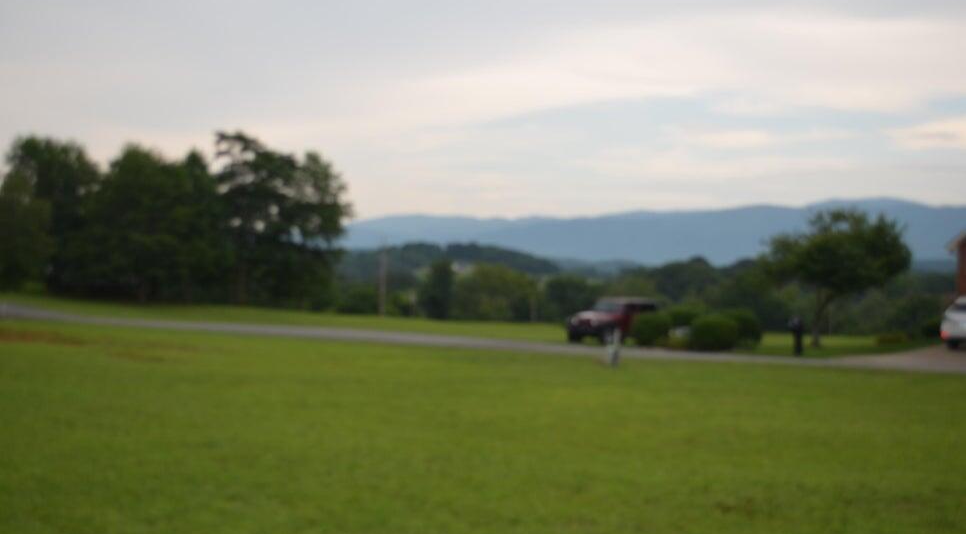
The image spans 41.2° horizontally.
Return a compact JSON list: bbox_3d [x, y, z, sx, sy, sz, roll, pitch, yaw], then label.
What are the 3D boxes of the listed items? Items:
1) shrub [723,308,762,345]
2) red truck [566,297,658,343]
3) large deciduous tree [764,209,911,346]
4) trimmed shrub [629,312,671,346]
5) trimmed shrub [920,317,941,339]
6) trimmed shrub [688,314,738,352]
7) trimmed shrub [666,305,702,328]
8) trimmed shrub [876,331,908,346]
[{"bbox_3d":[10.337,2.384,51.500,1.723,1.522,1.700,1,0,0],"label":"shrub"},{"bbox_3d":[5.400,2.110,51.500,1.880,1.830,4.500,1,0,36],"label":"red truck"},{"bbox_3d":[15.444,0.479,56.000,6.361,5.969,6.300,1,0,0],"label":"large deciduous tree"},{"bbox_3d":[6.620,2.436,50.500,1.650,1.375,1.650,1,0,0],"label":"trimmed shrub"},{"bbox_3d":[18.493,2.536,53.000,0.990,0.907,1.100,1,0,0],"label":"trimmed shrub"},{"bbox_3d":[8.876,2.522,49.500,1.925,1.463,1.900,1,0,0],"label":"trimmed shrub"},{"bbox_3d":[8.387,2.372,53.500,1.582,1.540,1.600,1,0,0],"label":"trimmed shrub"},{"bbox_3d":[16.407,2.865,51.500,1.282,0.561,1.100,1,0,0],"label":"trimmed shrub"}]

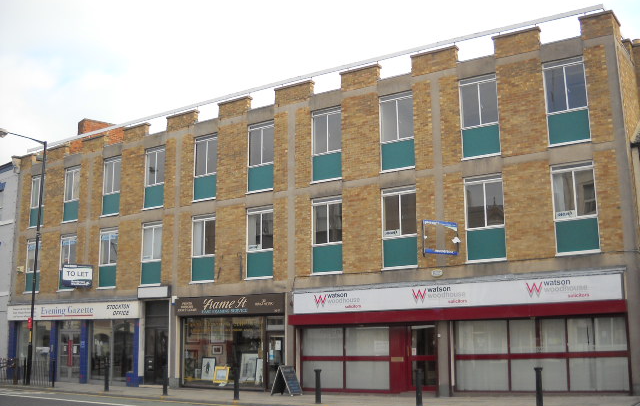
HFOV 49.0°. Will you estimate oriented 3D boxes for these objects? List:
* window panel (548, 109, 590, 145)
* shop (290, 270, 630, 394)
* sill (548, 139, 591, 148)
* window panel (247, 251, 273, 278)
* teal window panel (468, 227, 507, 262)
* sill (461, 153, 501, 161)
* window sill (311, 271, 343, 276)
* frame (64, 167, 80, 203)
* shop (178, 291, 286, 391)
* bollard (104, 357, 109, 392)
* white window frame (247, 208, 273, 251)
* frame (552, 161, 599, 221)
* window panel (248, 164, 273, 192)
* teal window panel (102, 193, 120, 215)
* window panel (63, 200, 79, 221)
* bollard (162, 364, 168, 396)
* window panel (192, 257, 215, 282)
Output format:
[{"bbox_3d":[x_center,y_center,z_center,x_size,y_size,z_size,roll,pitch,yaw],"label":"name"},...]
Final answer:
[{"bbox_3d":[6.461,-1.970,18.236,1.070,0.820,0.060,-8,-14,32],"label":"window panel"},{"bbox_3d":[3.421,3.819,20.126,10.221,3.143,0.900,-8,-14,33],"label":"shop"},{"bbox_3d":[7.011,-1.679,19.702,1.259,0.065,0.140,-8,-14,32],"label":"sill"},{"bbox_3d":[-2.063,2.128,24.196,1.130,0.880,0.060,-8,-14,33],"label":"window panel"},{"bbox_3d":[4.712,1.172,19.849,1.130,0.880,0.060,-8,-14,33],"label":"teal window panel"},{"bbox_3d":[4.457,-1.268,19.372,1.160,0.080,0.150,-8,-14,32],"label":"sill"},{"bbox_3d":[0.232,2.347,23.538,1.259,0.065,0.140,-8,-14,32],"label":"window sill"},{"bbox_3d":[-10.903,-0.771,30.951,1.130,1.500,0.100,-8,-14,33],"label":"frame"},{"bbox_3d":[-3.121,4.837,24.363,4.700,3.250,0.350,-8,-14,33],"label":"shop"},{"bbox_3d":[-7.106,5.723,23.407,0.160,1.000,0.160,-8,-14,33],"label":"bollard"},{"bbox_3d":[-2.161,0.982,25.501,1.220,1.671,0.080,-8,-14,32],"label":"white window frame"},{"bbox_3d":[6.795,-0.317,18.745,1.150,1.480,0.100,-8,-14,33],"label":"frame"},{"bbox_3d":[-2.057,-0.874,24.636,1.134,0.814,0.060,-8,-14,33],"label":"window panel"},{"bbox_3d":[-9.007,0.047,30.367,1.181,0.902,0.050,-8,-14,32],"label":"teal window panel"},{"bbox_3d":[-11.276,0.366,31.901,1.181,0.902,0.050,-8,-14,32],"label":"window panel"},{"bbox_3d":[-4.837,5.560,21.997,0.190,0.950,0.190,-8,-14,33],"label":"bollard"},{"bbox_3d":[-4.035,2.299,24.414,1.070,0.820,0.060,-8,-14,32],"label":"window panel"}]

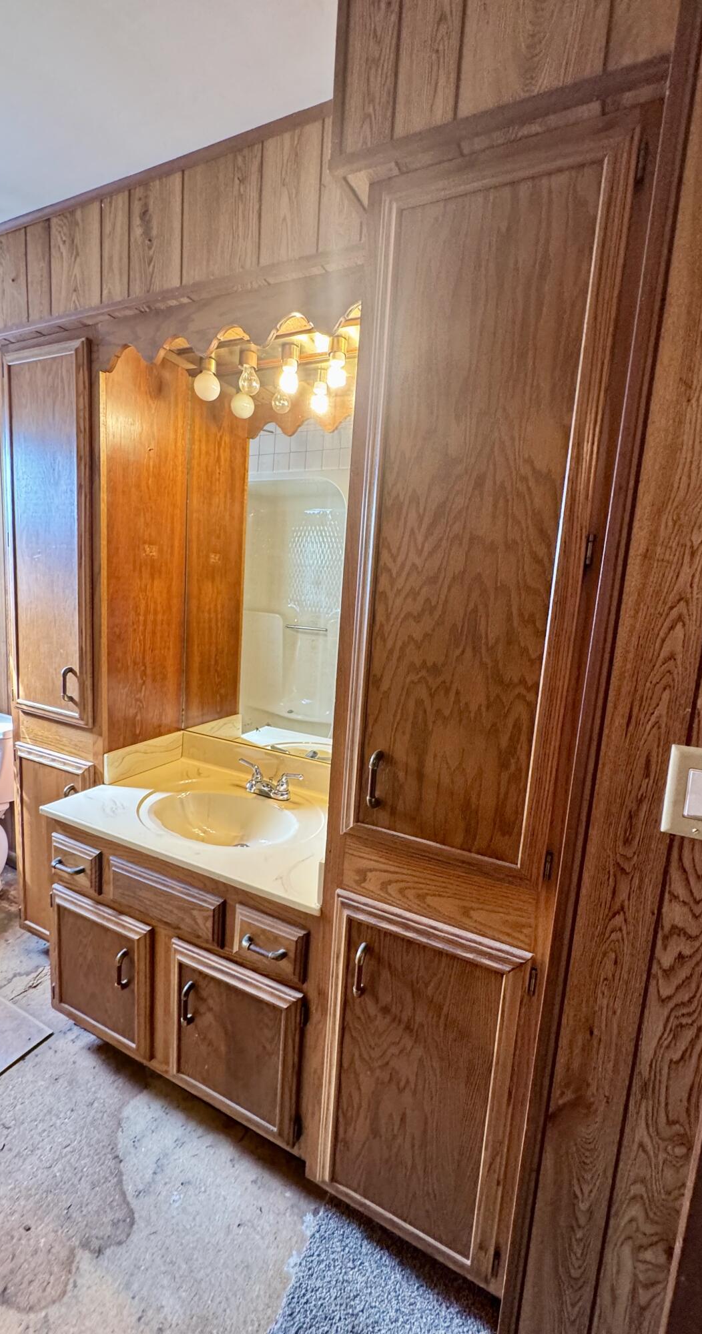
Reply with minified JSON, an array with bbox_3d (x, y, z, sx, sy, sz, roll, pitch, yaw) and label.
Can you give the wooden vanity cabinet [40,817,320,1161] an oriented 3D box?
[{"bbox_3d":[-0.355,0.750,1.621,0.876,0.626,0.587,8,10,25],"label":"wooden vanity cabinet"}]

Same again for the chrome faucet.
[{"bbox_3d":[-0.277,0.361,1.697,0.251,0.096,0.134,8,10,25],"label":"chrome faucet"}]

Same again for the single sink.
[{"bbox_3d":[-0.371,0.494,1.548,0.464,0.134,0.301,8,10,25],"label":"single sink"}]

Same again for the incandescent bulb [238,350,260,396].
[{"bbox_3d":[-0.304,-0.877,1.616,0.061,0.120,0.061,4,9,-1],"label":"incandescent bulb"}]

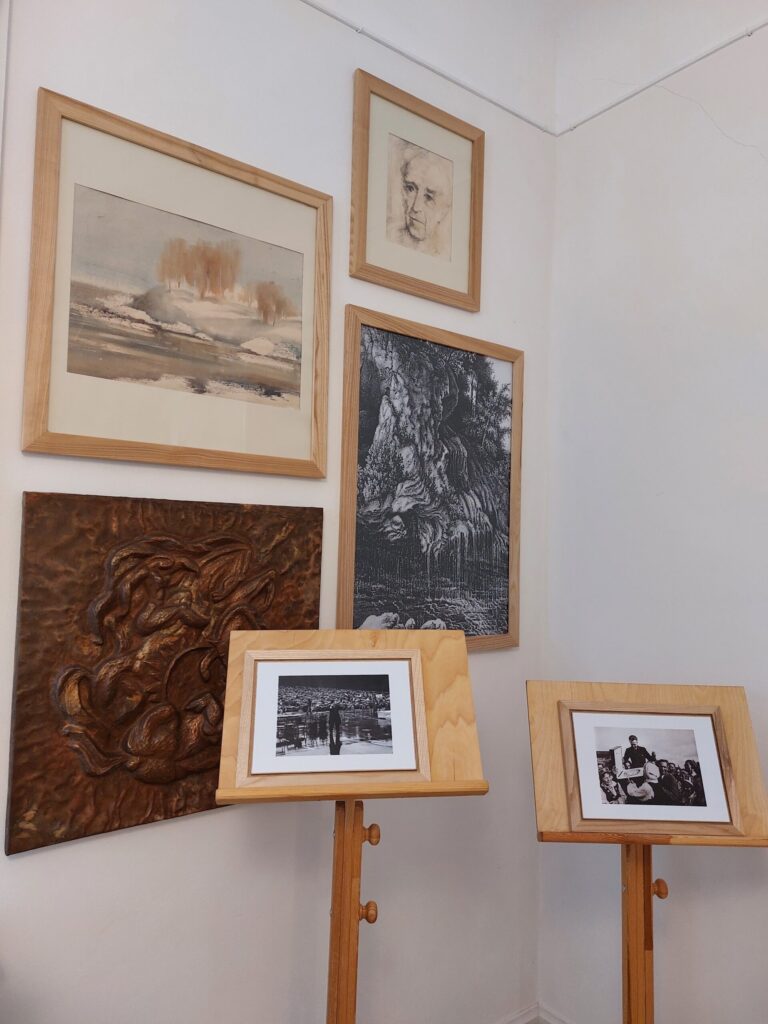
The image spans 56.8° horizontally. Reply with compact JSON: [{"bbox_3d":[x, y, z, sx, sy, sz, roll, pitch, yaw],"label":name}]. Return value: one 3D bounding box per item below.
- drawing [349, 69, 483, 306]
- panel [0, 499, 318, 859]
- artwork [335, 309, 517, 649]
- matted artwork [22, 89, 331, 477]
[{"bbox_3d":[0.106,-0.883,2.006,0.459,0.543,0.027,3,-2,-37],"label":"drawing"},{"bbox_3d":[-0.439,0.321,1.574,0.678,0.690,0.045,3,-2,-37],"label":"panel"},{"bbox_3d":[0.160,-0.055,2.036,0.666,0.933,0.027,3,-2,-37],"label":"artwork"},{"bbox_3d":[-0.418,-0.461,1.602,0.688,0.715,0.027,3,-2,-37],"label":"matted artwork"}]

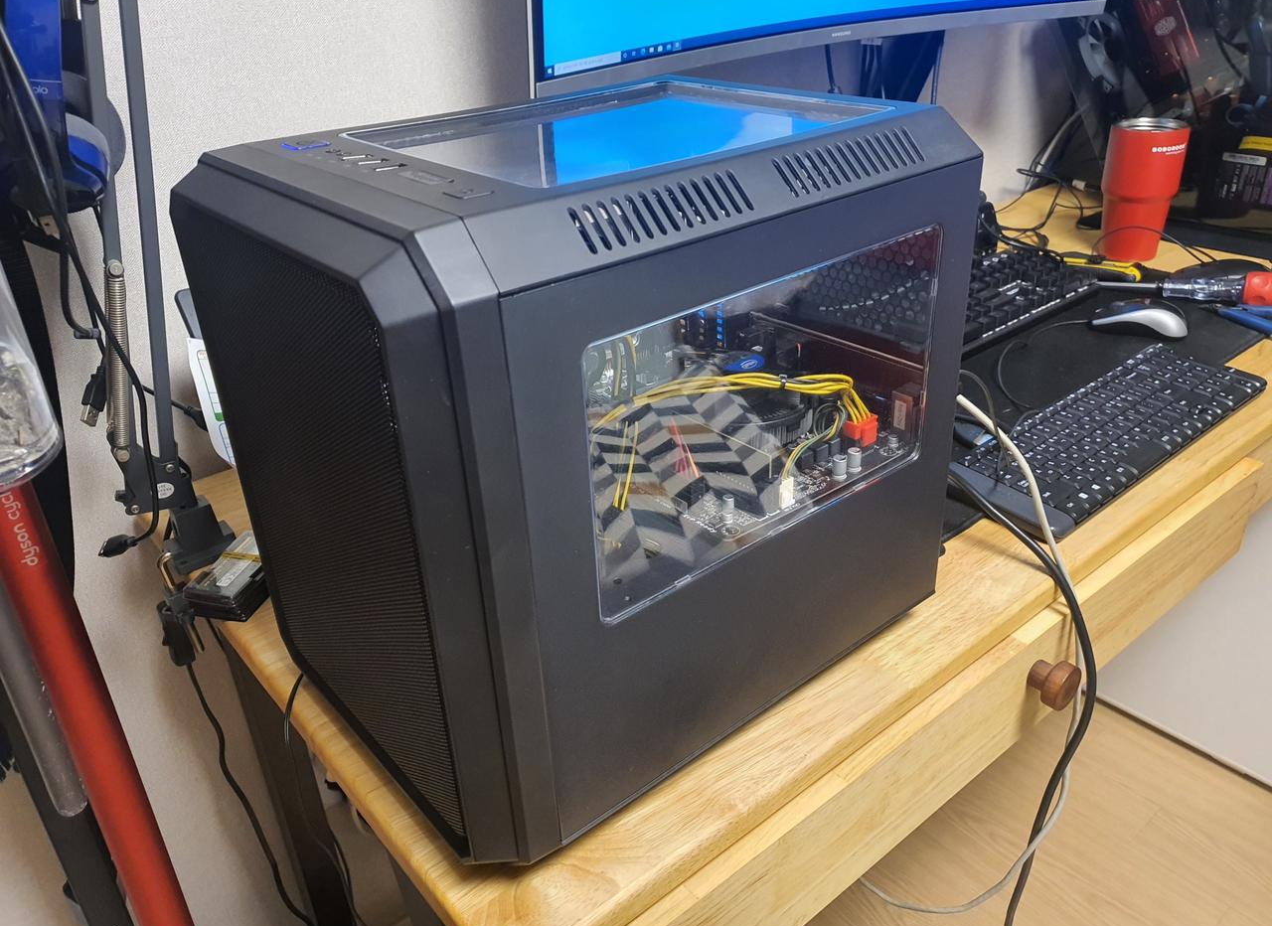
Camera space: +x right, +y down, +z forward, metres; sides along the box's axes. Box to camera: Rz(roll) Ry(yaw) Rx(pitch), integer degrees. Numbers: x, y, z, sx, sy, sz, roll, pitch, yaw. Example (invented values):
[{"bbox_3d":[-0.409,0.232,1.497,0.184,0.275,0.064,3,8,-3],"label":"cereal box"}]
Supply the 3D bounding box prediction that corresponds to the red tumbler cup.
[{"bbox_3d":[0.673,-0.364,1.277,0.092,0.168,0.092,-2,29,1],"label":"red tumbler cup"}]

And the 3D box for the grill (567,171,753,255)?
[{"bbox_3d":[0.012,-0.105,0.402,0.089,0.022,0.005,-24,-10,-33],"label":"grill"}]

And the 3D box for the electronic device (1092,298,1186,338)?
[{"bbox_3d":[0.559,-0.164,1.058,0.100,0.033,0.058,11,32,24],"label":"electronic device"}]

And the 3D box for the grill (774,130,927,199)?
[{"bbox_3d":[0.105,-0.147,0.469,0.098,0.022,0.005,-24,-10,-33],"label":"grill"}]

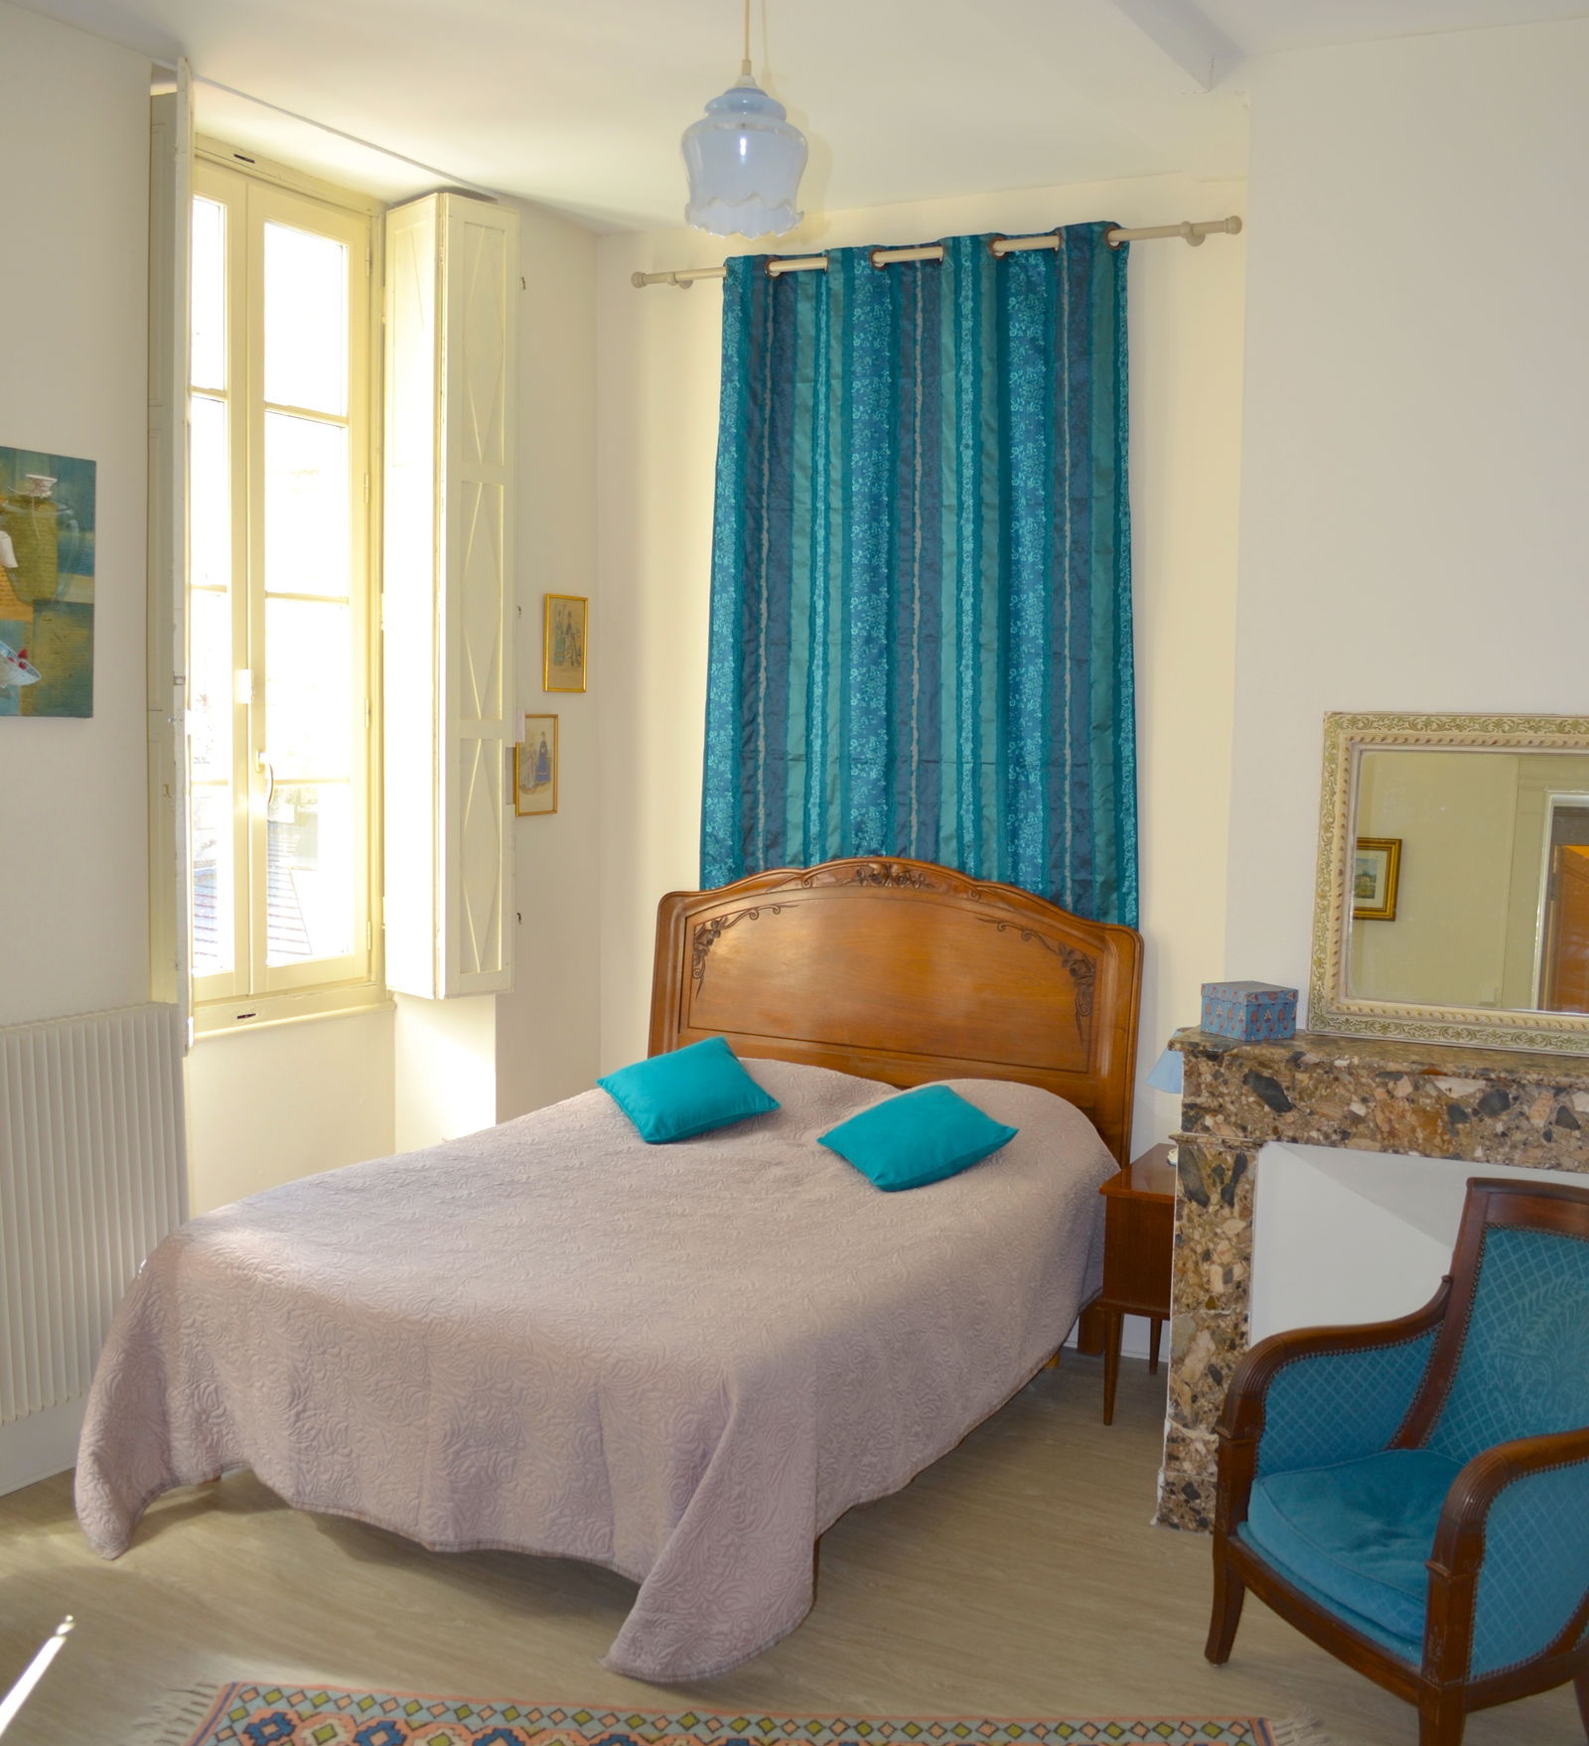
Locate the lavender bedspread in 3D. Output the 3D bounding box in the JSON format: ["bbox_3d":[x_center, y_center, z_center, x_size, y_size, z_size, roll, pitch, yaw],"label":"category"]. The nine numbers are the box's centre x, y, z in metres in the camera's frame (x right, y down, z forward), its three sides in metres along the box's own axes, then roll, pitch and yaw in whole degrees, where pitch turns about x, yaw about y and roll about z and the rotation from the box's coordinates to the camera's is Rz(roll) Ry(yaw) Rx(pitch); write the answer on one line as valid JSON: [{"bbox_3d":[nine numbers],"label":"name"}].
[{"bbox_3d":[-0.310,0.981,4.180,1.540,0.740,1.970,4,5,28],"label":"lavender bedspread"}]

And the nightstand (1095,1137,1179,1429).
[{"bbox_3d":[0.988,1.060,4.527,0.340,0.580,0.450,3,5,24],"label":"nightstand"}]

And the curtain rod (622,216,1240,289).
[{"bbox_3d":[0.329,-1.668,4.842,1.746,0.060,0.080,3,5,24],"label":"curtain rod"}]

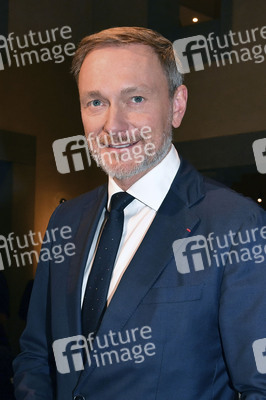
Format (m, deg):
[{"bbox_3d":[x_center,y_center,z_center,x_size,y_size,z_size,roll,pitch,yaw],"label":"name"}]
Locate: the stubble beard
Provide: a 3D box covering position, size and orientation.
[{"bbox_3d":[-0.003,-0.083,0.660,0.135,0.100,0.090,-3,0,19],"label":"stubble beard"}]

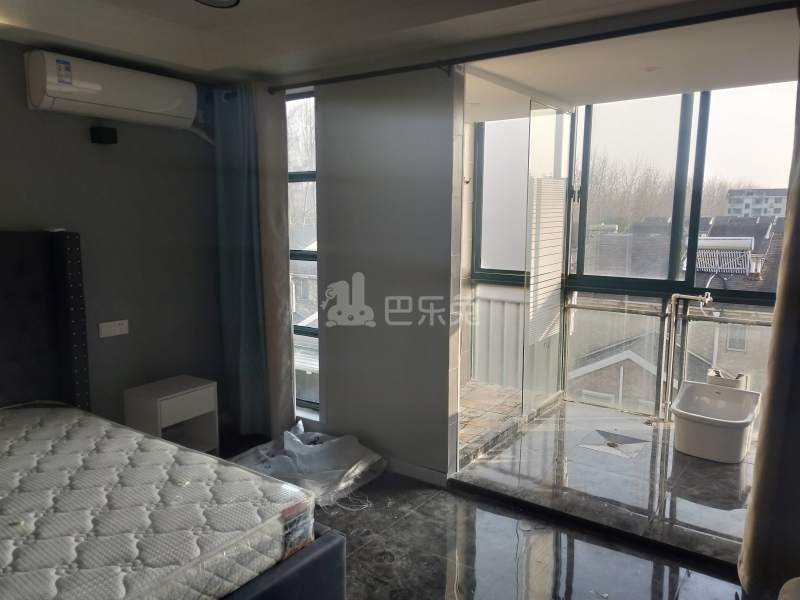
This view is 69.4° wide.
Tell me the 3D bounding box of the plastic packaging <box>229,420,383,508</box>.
[{"bbox_3d":[-0.629,0.995,3.679,0.920,0.180,0.620,7,12,36],"label":"plastic packaging"}]

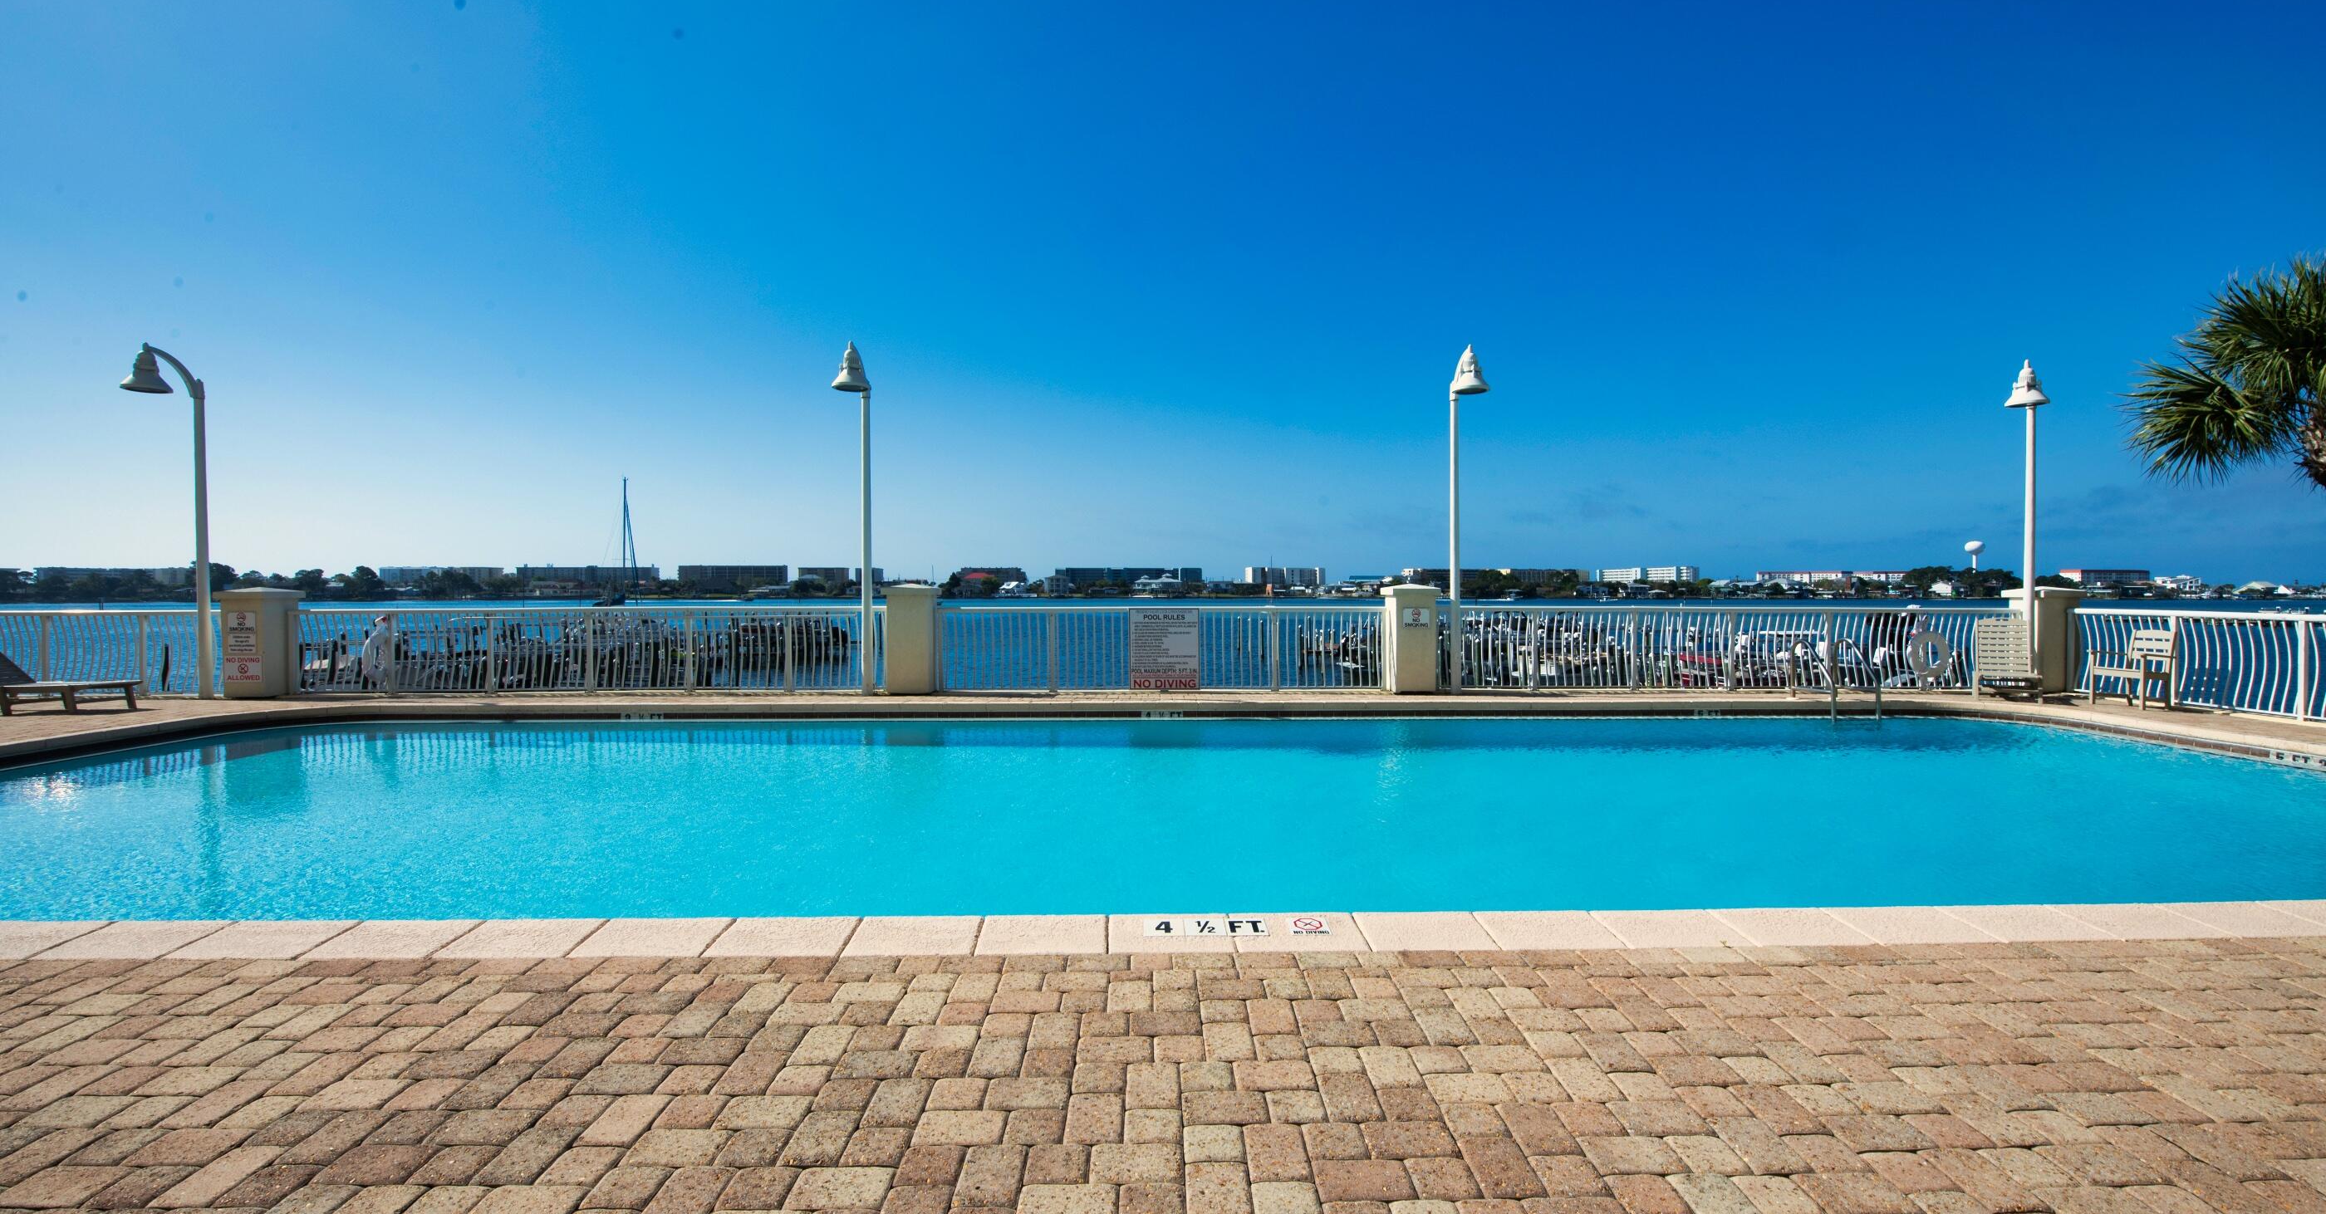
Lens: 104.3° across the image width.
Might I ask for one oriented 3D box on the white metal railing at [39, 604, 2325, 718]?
[{"bbox_3d":[-1.400,0.564,10.059,25.800,1.070,2.600,0,1,0],"label":"white metal railing"}]

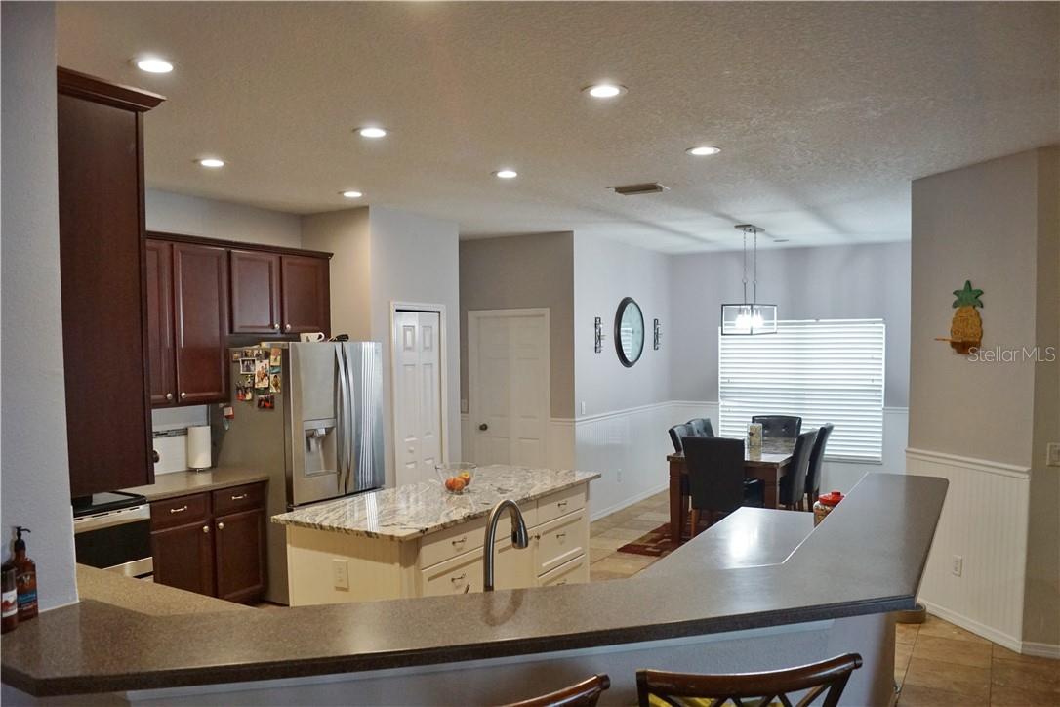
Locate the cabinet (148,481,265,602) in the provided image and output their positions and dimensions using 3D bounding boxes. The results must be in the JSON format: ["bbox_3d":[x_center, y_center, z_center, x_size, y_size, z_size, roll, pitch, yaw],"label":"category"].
[{"bbox_3d":[-2.249,1.293,5.173,0.629,0.876,0.837,0,1,31],"label":"cabinet"}]

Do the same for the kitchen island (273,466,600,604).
[{"bbox_3d":[-0.410,1.266,4.622,0.849,0.917,1.988,0,1,31],"label":"kitchen island"}]

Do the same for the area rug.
[{"bbox_3d":[2.021,1.663,7.458,1.520,0.012,2.445,0,1,31],"label":"area rug"}]

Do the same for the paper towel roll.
[{"bbox_3d":[-2.321,0.686,5.515,0.140,0.290,0.140,0,1,31],"label":"paper towel roll"}]

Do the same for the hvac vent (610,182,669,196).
[{"bbox_3d":[0.747,-1.109,5.459,0.345,0.035,0.340,0,1,31],"label":"hvac vent"}]

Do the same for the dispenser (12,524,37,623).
[{"bbox_3d":[-1.300,0.564,2.033,0.065,0.232,0.074,0,1,31],"label":"dispenser"}]

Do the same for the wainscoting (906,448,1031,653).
[{"bbox_3d":[2.644,1.173,4.896,0.030,1.049,0.891,-1,1,-17],"label":"wainscoting"}]

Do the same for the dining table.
[{"bbox_3d":[2.117,1.286,7.636,1.020,0.760,1.869,0,1,31],"label":"dining table"}]

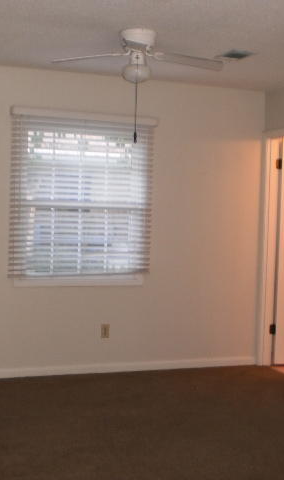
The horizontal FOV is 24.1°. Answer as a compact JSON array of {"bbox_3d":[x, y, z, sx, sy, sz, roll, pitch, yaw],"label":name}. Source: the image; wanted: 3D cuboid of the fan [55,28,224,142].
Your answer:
[{"bbox_3d":[-0.030,-0.913,4.068,1.060,0.690,1.060,2,3,0],"label":"fan"}]

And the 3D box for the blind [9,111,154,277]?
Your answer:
[{"bbox_3d":[-0.471,-0.361,5.379,1.180,1.290,0.070,1,3,-18],"label":"blind"}]

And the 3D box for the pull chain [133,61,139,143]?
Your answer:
[{"bbox_3d":[-0.031,-0.833,4.013,0.016,0.493,0.016,2,3,0],"label":"pull chain"}]

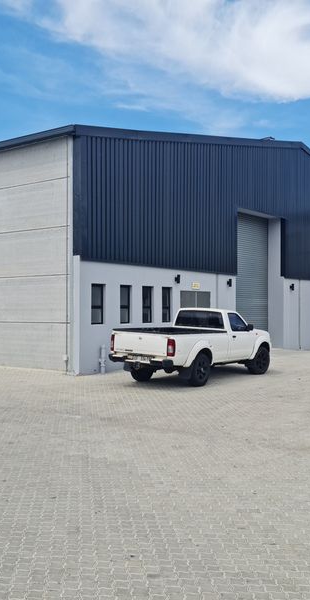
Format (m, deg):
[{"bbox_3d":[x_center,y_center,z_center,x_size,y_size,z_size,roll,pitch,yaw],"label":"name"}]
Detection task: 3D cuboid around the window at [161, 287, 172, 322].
[{"bbox_3d":[0.331,0.150,18.692,0.100,1.030,0.500,-1,-1,36],"label":"window"}]

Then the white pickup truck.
[{"bbox_3d":[1.122,1.042,15.005,1.800,1.700,5.000,-1,-1,36],"label":"white pickup truck"}]

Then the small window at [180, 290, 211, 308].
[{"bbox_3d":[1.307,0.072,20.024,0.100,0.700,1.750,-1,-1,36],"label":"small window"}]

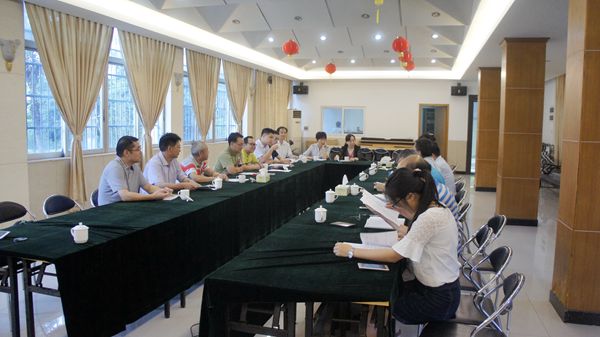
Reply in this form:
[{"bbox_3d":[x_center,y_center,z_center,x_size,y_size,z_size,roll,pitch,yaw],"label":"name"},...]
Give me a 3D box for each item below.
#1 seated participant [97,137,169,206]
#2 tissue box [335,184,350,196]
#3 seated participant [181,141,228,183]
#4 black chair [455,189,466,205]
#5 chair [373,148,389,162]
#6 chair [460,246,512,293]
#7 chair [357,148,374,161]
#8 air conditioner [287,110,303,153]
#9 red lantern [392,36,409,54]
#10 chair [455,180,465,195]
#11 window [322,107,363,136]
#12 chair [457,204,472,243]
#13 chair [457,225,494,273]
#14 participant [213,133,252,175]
[{"bbox_3d":[-1.552,0.349,4.072,0.720,1.320,0.540,2,6,17],"label":"seated participant"},{"bbox_3d":[0.459,0.233,4.526,0.125,0.084,0.195,2,6,17],"label":"tissue box"},{"bbox_3d":[-1.407,0.261,5.832,0.750,1.260,0.540,2,6,17],"label":"seated participant"},{"bbox_3d":[1.499,0.606,4.488,0.500,0.790,0.460,2,6,13],"label":"black chair"},{"bbox_3d":[2.142,-0.110,11.421,0.460,0.800,0.500,2,6,17],"label":"chair"},{"bbox_3d":[0.871,0.794,2.369,0.480,0.800,0.450,2,6,17],"label":"chair"},{"bbox_3d":[1.784,-0.097,11.735,0.450,0.800,0.480,2,6,17],"label":"chair"},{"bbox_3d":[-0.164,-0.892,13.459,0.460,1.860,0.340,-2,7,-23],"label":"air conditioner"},{"bbox_3d":[1.864,-2.275,7.933,0.300,0.320,0.300,2,6,17],"label":"red lantern"},{"bbox_3d":[1.685,0.548,5.056,0.500,0.790,0.460,2,6,13],"label":"chair"},{"bbox_3d":[1.360,-1.508,13.455,1.400,0.880,0.100,2,6,17],"label":"window"},{"bbox_3d":[1.188,0.670,3.660,0.480,0.800,0.450,2,6,17],"label":"chair"},{"bbox_3d":[1.035,0.768,2.891,0.500,0.790,0.460,2,6,13],"label":"chair"},{"bbox_3d":[-0.949,0.135,6.294,0.700,1.300,0.530,2,6,17],"label":"participant"}]

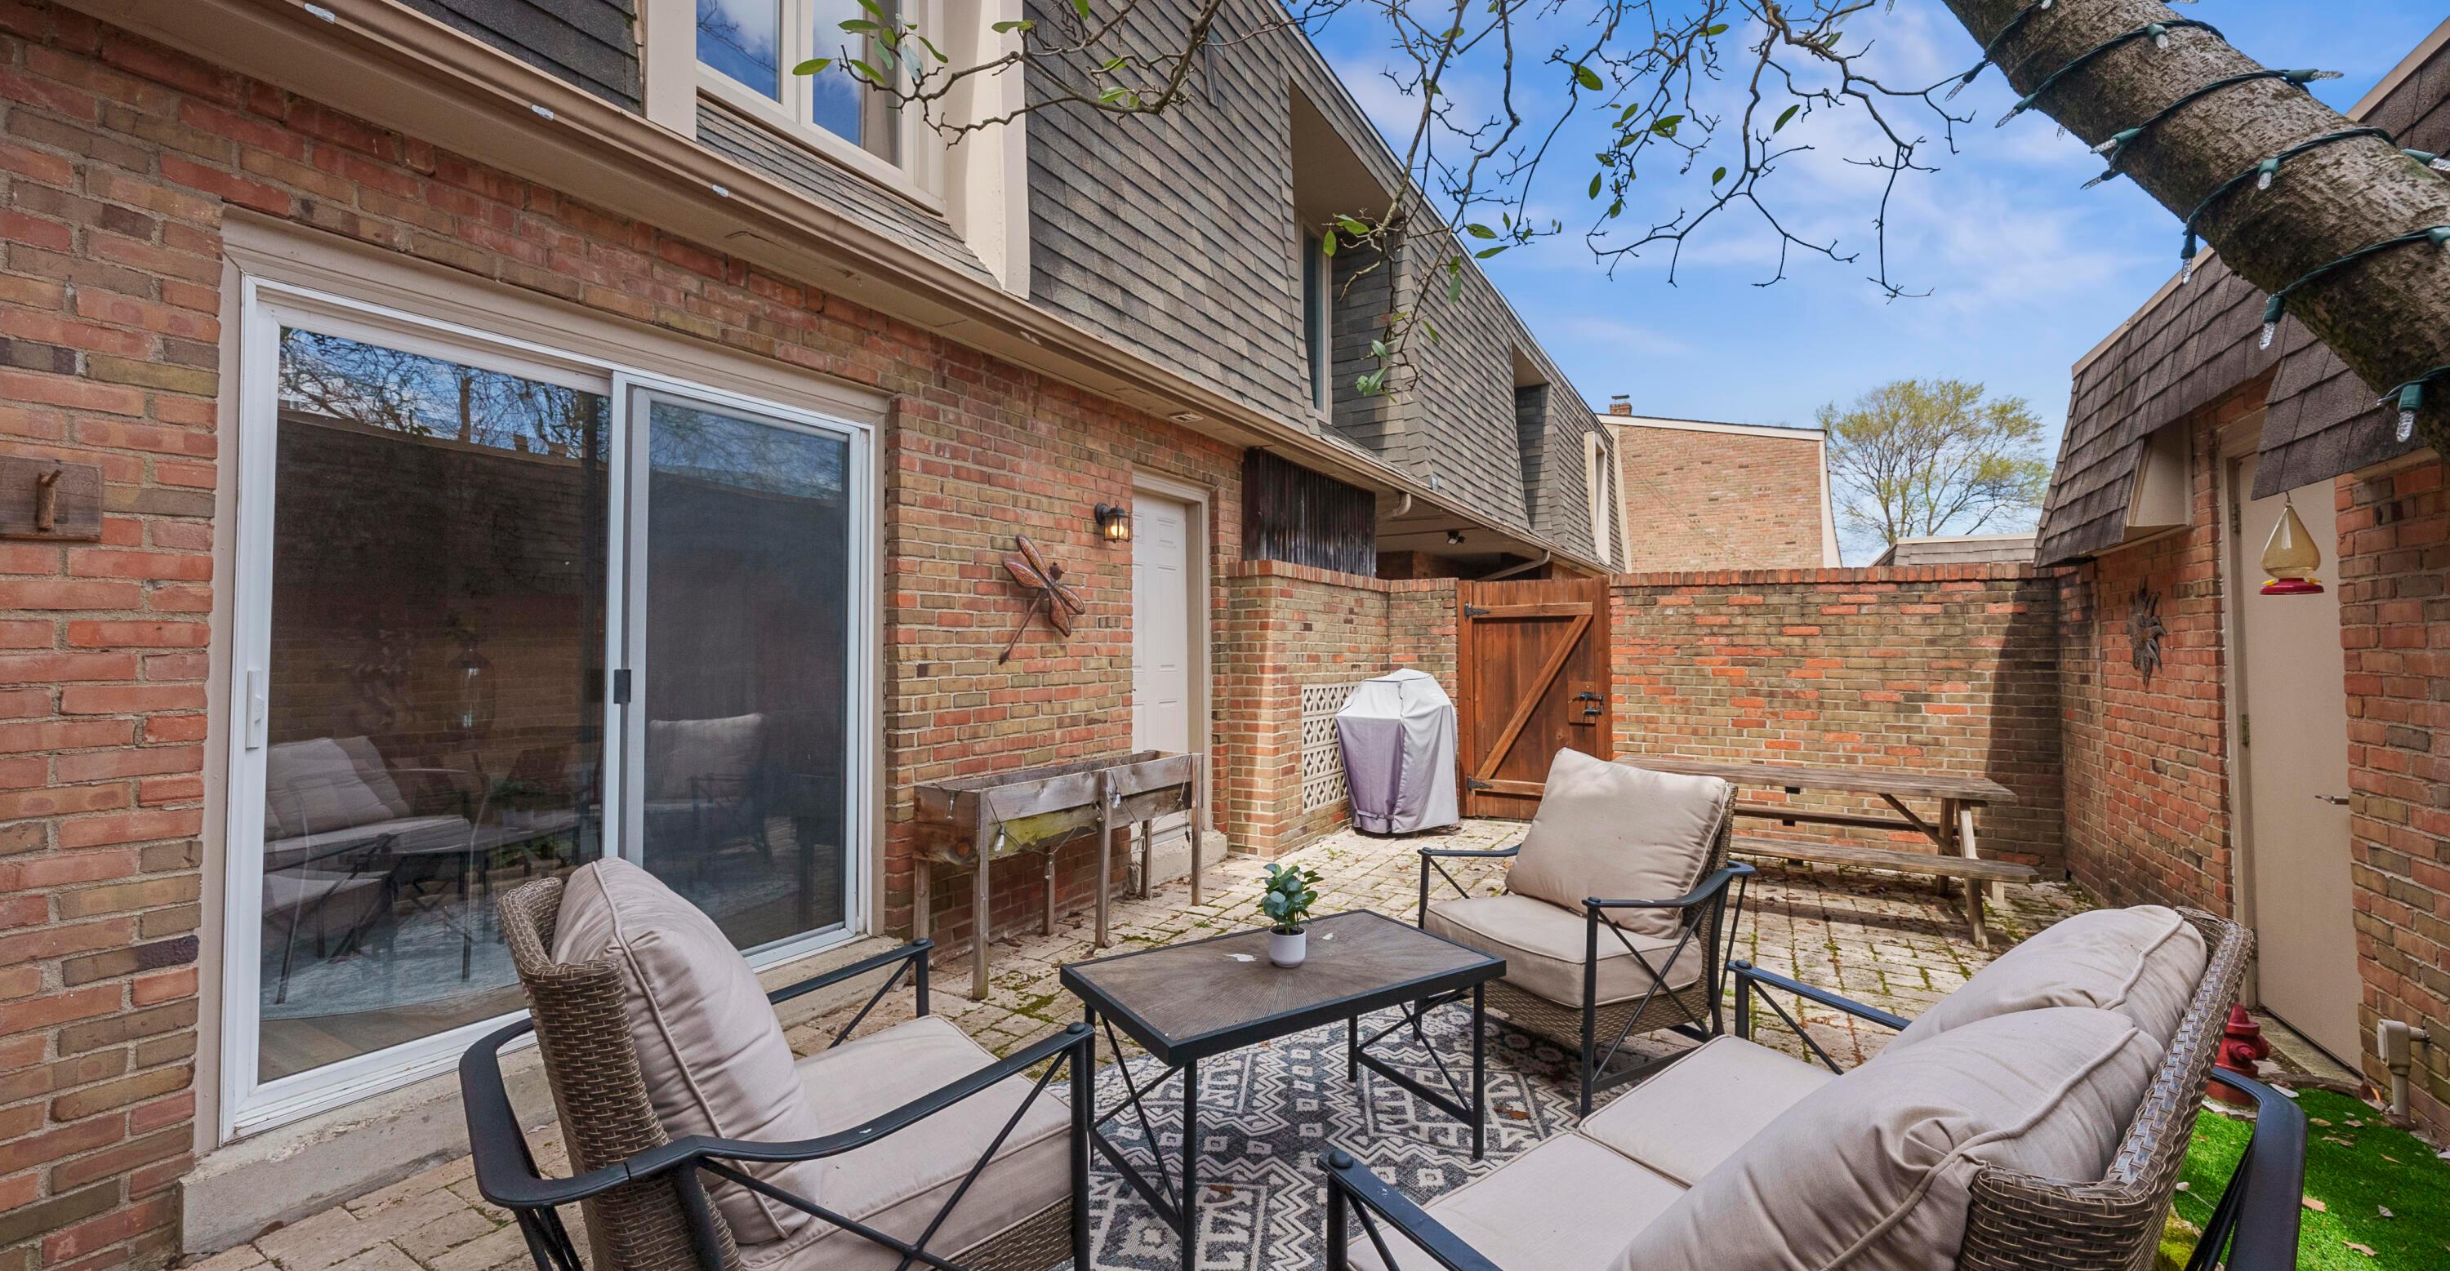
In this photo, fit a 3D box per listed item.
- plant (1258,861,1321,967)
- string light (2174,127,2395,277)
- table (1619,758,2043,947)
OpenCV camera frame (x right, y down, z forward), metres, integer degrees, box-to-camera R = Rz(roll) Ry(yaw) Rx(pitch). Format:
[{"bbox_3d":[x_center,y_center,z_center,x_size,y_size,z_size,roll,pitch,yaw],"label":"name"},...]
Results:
[{"bbox_3d":[0.170,0.742,2.560,0.160,0.265,0.160,0,-1,0],"label":"plant"},{"bbox_3d":[0.867,-0.355,0.780,0.140,0.100,0.110,-1,-1,34],"label":"string light"},{"bbox_3d":[3.027,1.089,5.128,1.820,0.740,1.350,-1,-1,31],"label":"table"}]

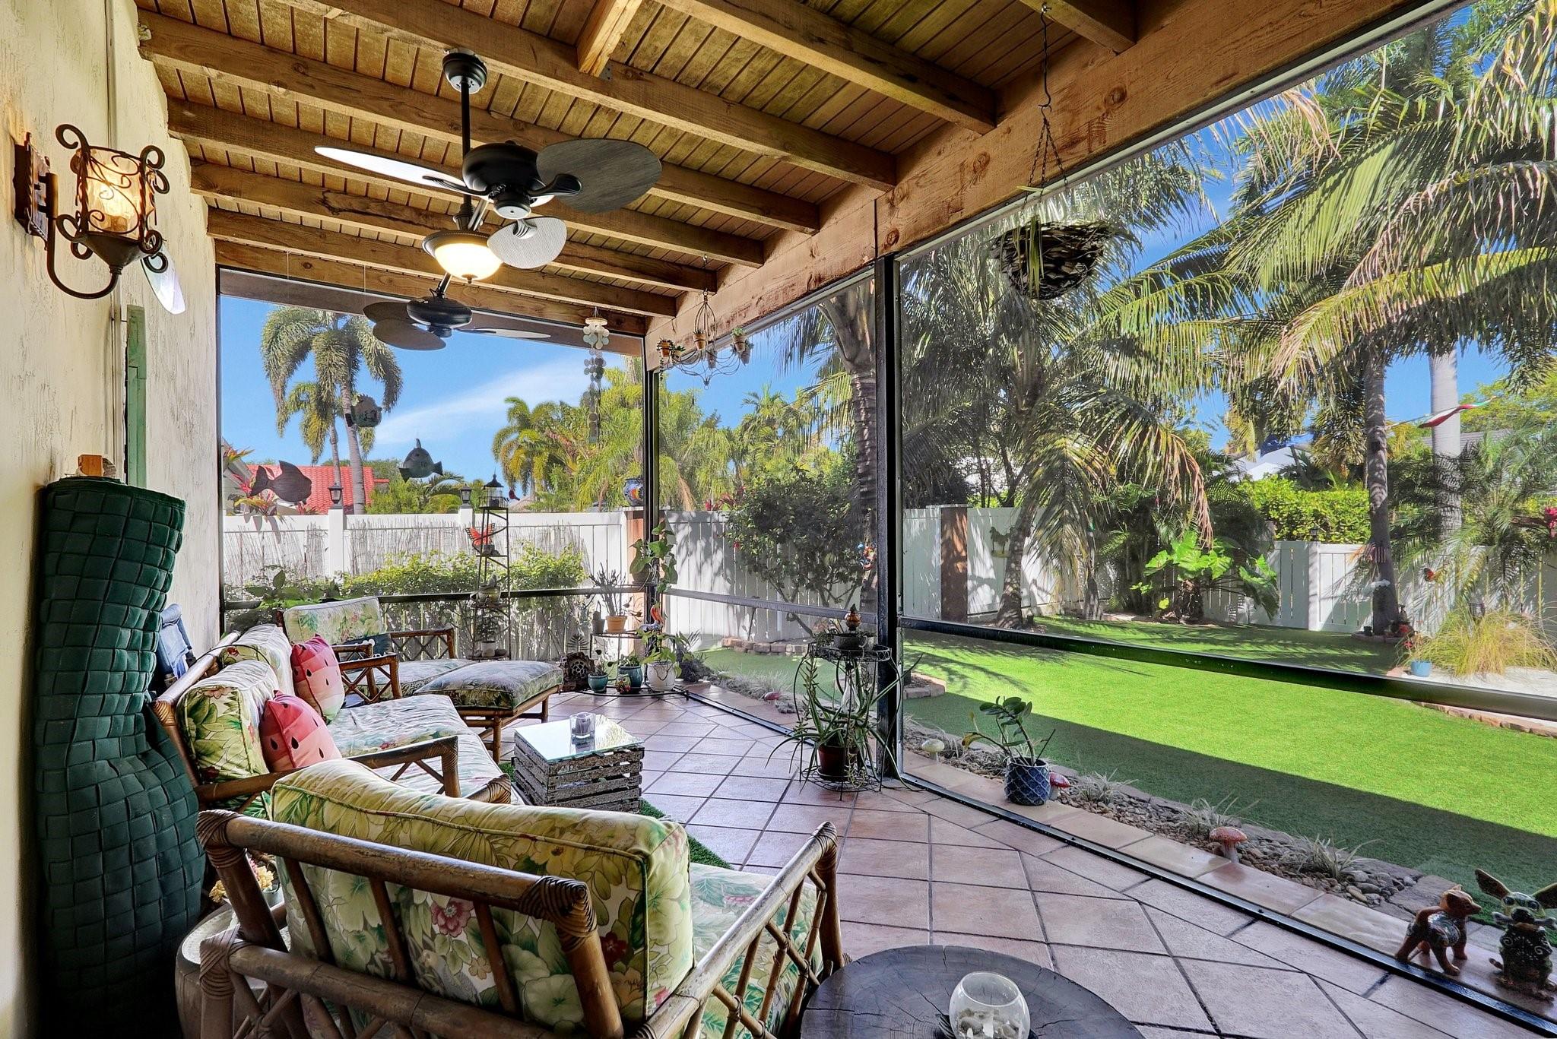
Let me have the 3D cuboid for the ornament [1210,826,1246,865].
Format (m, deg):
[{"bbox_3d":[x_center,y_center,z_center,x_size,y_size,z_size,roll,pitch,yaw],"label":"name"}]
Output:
[{"bbox_3d":[1.772,1.258,2.696,0.120,0.135,0.120,1,-3,-34],"label":"ornament"}]

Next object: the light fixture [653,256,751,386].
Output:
[{"bbox_3d":[-0.436,-1.158,4.030,0.500,0.720,0.500,2,-3,-34],"label":"light fixture"}]

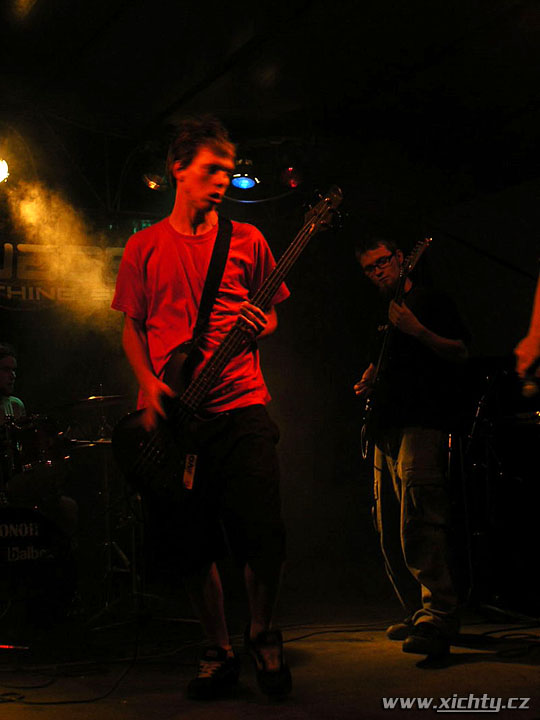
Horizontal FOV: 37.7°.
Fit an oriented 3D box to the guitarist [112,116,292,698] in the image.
[{"bbox_3d":[-0.203,0.070,2.408,0.550,1.750,0.450,2,-12,-11],"label":"guitarist"}]

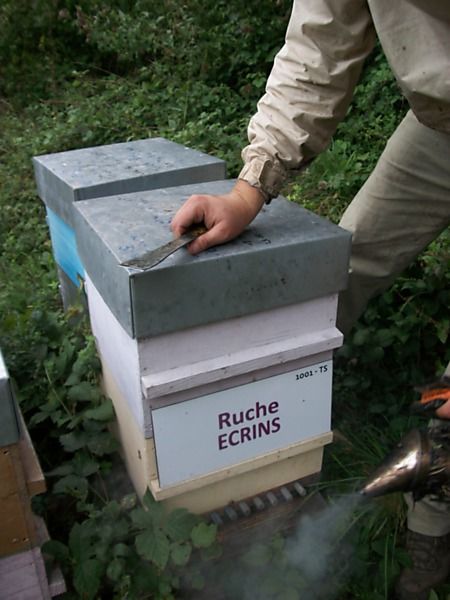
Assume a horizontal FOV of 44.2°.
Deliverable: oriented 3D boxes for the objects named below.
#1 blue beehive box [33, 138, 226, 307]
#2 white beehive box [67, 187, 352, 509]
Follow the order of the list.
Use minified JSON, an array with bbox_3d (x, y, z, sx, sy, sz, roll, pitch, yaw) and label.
[{"bbox_3d":[-0.242,-0.130,1.552,0.384,0.518,0.392,-17,30,-25],"label":"blue beehive box"},{"bbox_3d":[-0.039,0.084,1.133,0.386,0.528,0.399,-12,30,-22],"label":"white beehive box"}]

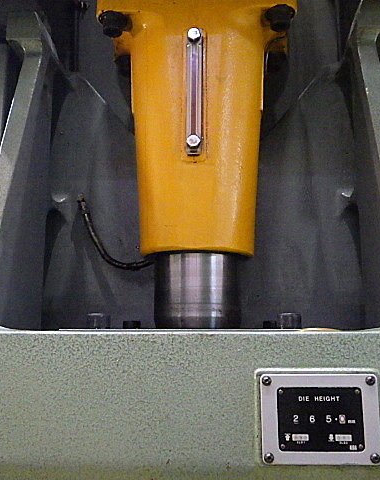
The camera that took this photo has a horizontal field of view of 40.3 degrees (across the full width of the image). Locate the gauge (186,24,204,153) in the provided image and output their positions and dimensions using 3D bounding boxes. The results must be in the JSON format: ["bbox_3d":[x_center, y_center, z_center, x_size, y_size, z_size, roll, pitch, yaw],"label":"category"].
[{"bbox_3d":[0.006,-0.200,0.693,0.021,0.178,0.024,0,-10,1],"label":"gauge"}]

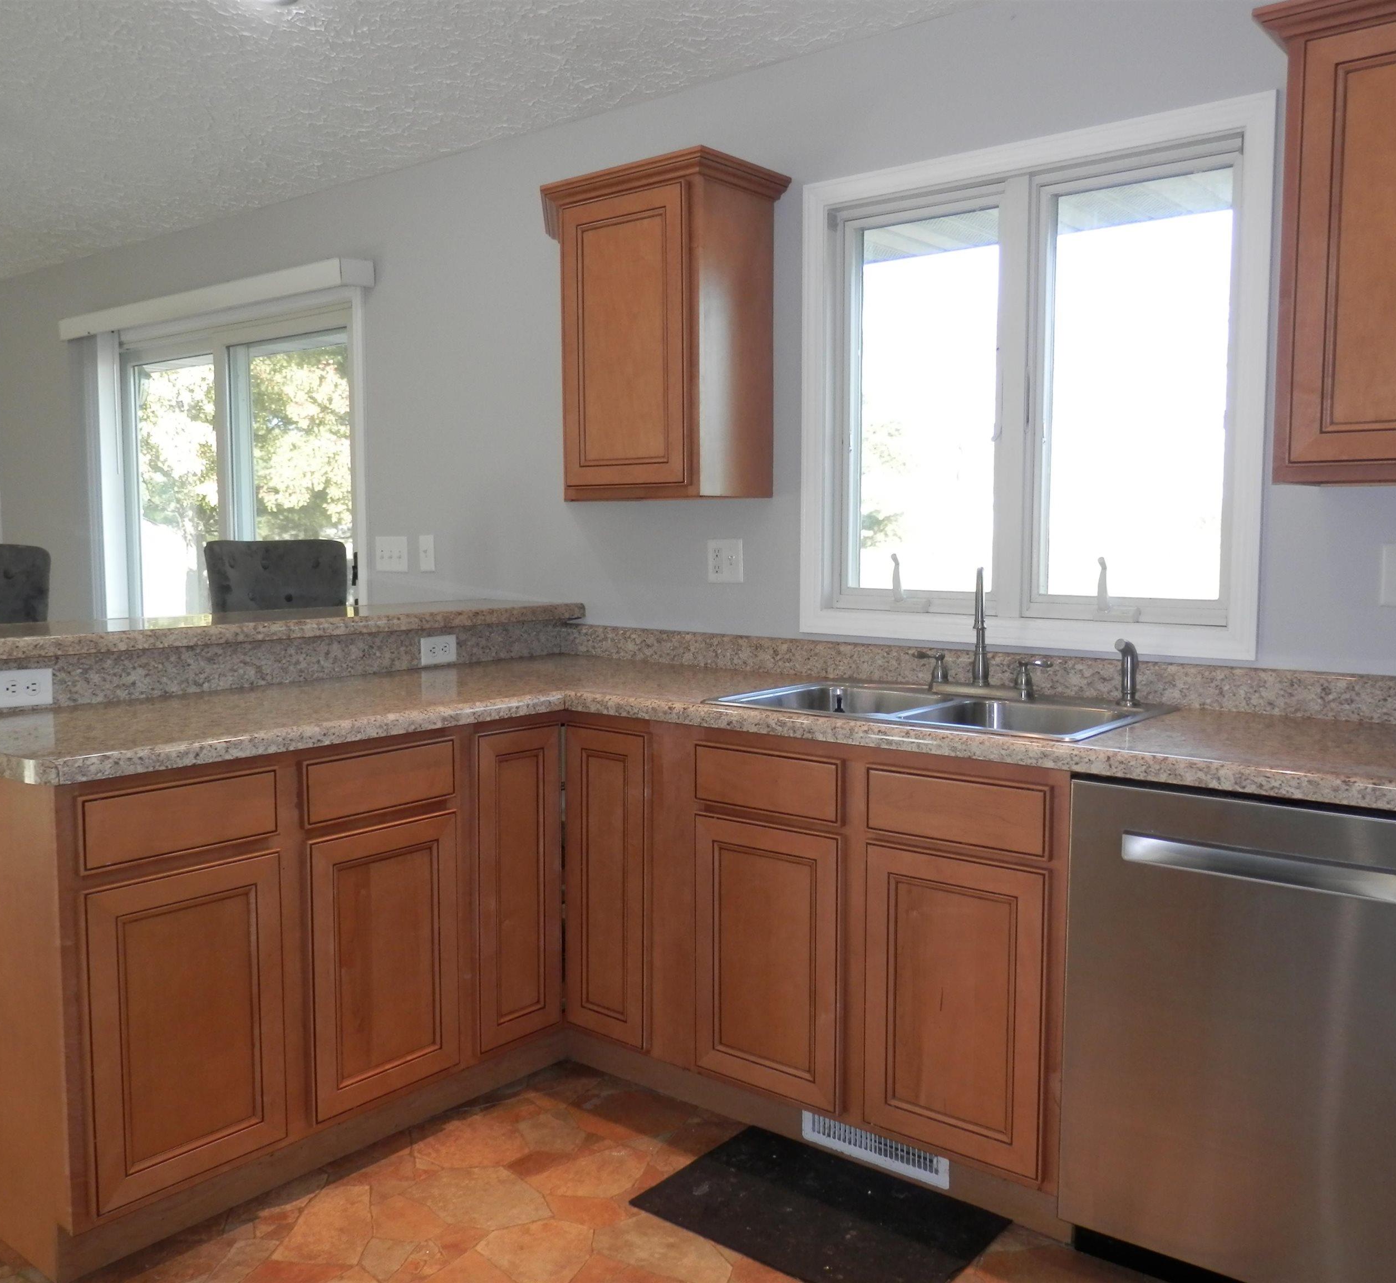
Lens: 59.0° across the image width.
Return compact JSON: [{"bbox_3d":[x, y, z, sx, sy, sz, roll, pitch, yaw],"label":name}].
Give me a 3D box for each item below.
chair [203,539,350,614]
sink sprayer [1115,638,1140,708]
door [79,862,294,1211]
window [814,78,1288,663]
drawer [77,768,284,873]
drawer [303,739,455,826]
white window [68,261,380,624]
[{"bbox_3d":[-1.095,0.342,3.566,0.552,1.261,0.479,4,6,38],"label":"chair"},{"bbox_3d":[0.889,0.070,2.564,0.050,0.136,0.082,4,6,39],"label":"sink sprayer"},{"bbox_3d":[-0.896,0.674,2.182,0.020,0.556,0.364,4,6,38],"label":"door"},{"bbox_3d":[0.713,-0.547,2.795,1.093,1.108,0.102,4,6,38],"label":"window"},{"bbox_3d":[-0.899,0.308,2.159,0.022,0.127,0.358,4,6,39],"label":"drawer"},{"bbox_3d":[-0.634,0.282,2.485,0.022,0.127,0.361,4,6,39],"label":"drawer"},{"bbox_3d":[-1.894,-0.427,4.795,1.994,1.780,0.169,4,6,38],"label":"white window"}]

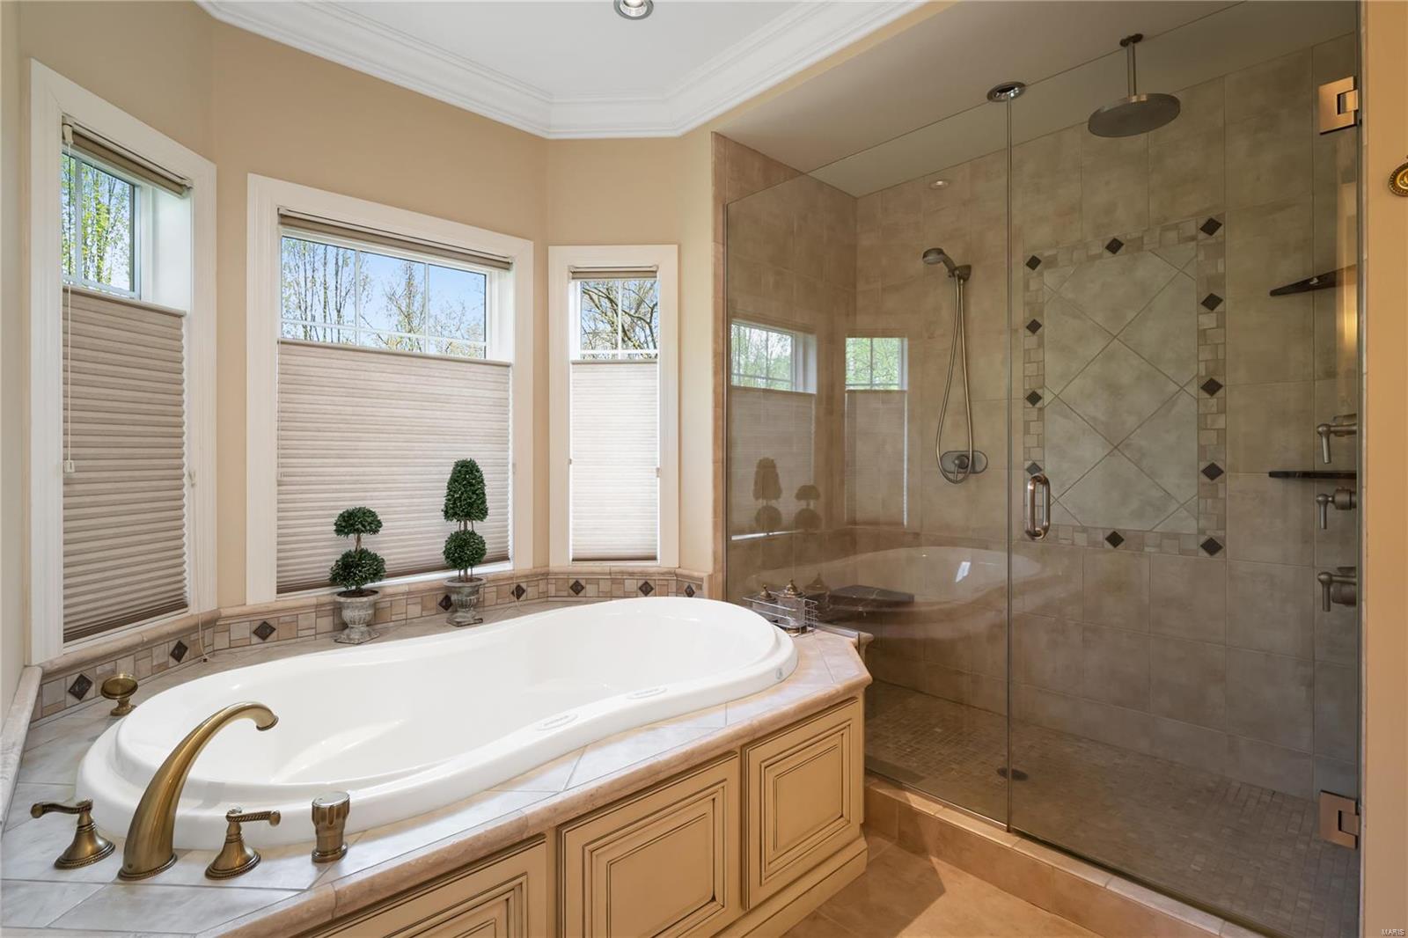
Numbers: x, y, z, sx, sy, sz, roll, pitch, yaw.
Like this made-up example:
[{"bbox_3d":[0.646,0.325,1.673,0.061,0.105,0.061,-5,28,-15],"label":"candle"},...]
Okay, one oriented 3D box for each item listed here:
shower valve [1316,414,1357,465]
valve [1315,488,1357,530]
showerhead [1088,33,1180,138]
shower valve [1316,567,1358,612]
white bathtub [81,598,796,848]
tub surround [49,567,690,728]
[{"bbox_3d":[1.739,-0.081,1.716,0.080,0.130,0.100,-1,1,-45],"label":"shower valve"},{"bbox_3d":[1.739,0.112,1.716,0.070,0.110,0.100,-1,1,-45],"label":"valve"},{"bbox_3d":[1.415,-1.283,2.060,0.250,0.260,0.250,-1,1,-45],"label":"showerhead"},{"bbox_3d":[1.739,0.330,1.716,0.085,0.125,0.100,-1,1,-45],"label":"shower valve"},{"bbox_3d":[-0.507,0.812,1.793,1.846,0.520,1.034,-1,1,-41],"label":"white bathtub"},{"bbox_3d":[-0.964,0.537,2.330,2.106,0.142,0.611,-1,1,-41],"label":"tub surround"}]

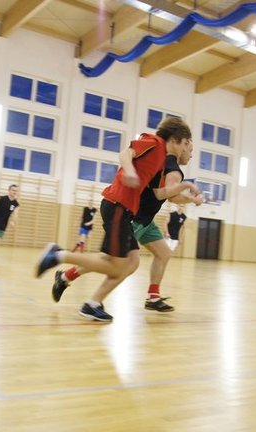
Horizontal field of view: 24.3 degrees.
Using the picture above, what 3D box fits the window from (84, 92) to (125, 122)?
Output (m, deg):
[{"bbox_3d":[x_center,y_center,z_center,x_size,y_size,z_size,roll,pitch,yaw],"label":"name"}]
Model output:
[{"bbox_3d":[-1.075,-5.022,27.489,2.250,0.970,0.140,6,-3,-36],"label":"window"}]

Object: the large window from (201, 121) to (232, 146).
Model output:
[{"bbox_3d":[4.721,-4.366,31.728,2.250,0.970,0.140,6,-3,-36],"label":"large window"}]

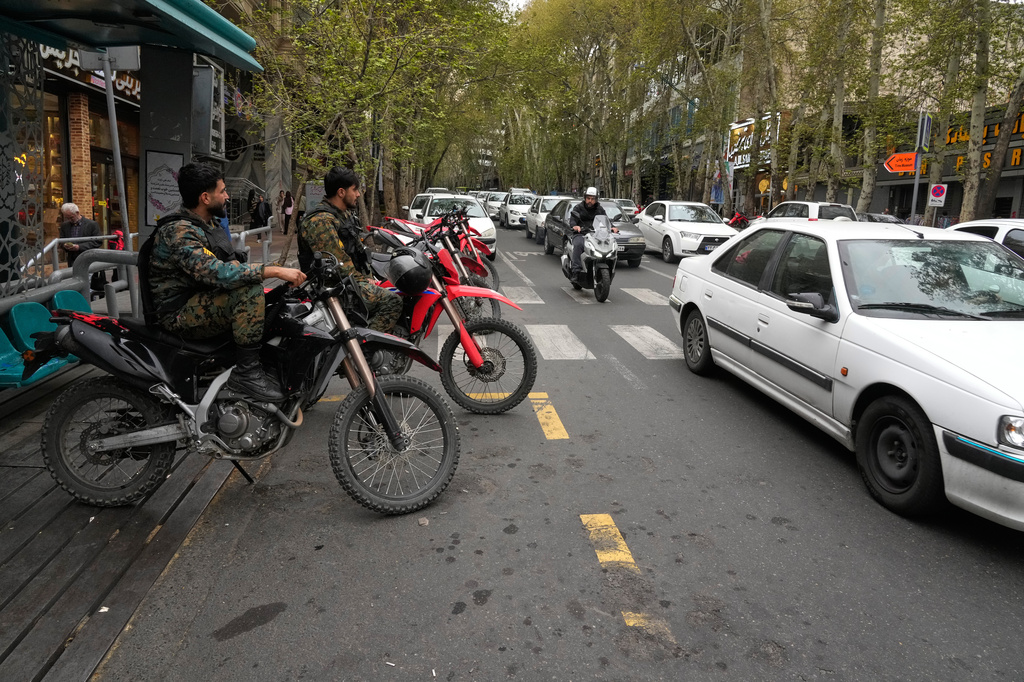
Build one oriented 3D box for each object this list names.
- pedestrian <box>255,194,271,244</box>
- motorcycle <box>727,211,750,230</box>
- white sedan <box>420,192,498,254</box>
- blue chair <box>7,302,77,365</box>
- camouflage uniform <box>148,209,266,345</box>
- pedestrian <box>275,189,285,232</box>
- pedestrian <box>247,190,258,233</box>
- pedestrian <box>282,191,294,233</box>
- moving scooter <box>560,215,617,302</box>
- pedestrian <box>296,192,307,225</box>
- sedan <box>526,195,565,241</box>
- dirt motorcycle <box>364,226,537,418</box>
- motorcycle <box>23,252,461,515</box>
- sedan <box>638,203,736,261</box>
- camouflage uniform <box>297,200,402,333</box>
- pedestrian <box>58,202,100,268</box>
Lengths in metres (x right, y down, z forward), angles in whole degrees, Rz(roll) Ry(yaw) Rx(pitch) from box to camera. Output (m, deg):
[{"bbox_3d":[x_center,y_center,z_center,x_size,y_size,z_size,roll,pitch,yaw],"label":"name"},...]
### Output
[{"bbox_3d":[-8.801,-4.322,24.246,0.520,1.680,0.420,1,10,-3],"label":"pedestrian"},{"bbox_3d":[11.435,-5.904,34.000,2.100,1.150,0.800,-7,13,-40],"label":"motorcycle"},{"bbox_3d":[-1.321,-2.819,16.760,1.660,1.440,3.950,0,12,-7],"label":"white sedan"},{"bbox_3d":[-3.120,-0.060,4.760,0.460,0.400,0.450,0,11,-6],"label":"blue chair"},{"bbox_3d":[-1.460,-0.310,3.320,0.650,0.670,0.560,2,10,0],"label":"camouflage uniform"},{"bbox_3d":[-8.820,-4.919,26.000,0.460,1.660,0.360,-2,11,-17],"label":"pedestrian"},{"bbox_3d":[-9.550,-4.738,25.144,0.480,1.650,0.380,0,10,-12],"label":"pedestrian"},{"bbox_3d":[-8.403,-4.802,25.600,0.460,1.640,0.340,-1,11,-11],"label":"pedestrian"},{"bbox_3d":[1.224,-1.298,10.470,0.740,1.200,1.930,-1,11,-10],"label":"moving scooter"},{"bbox_3d":[-8.020,-4.944,26.000,0.500,1.700,0.400,-9,15,-44],"label":"pedestrian"},{"bbox_3d":[1.440,-3.893,21.640,1.640,1.450,4.050,0,13,-7],"label":"sedan"},{"bbox_3d":[-0.910,-0.081,4.777,2.200,1.230,0.820,1,12,-3],"label":"dirt motorcycle"},{"bbox_3d":[-1.329,0.235,3.368,2.190,1.220,0.820,0,6,1],"label":"motorcycle"},{"bbox_3d":[4.346,-2.850,17.326,1.750,1.460,4.500,0,12,-4],"label":"sedan"},{"bbox_3d":[-1.112,-0.465,4.700,0.700,0.970,0.580,1,11,-3],"label":"camouflage uniform"},{"bbox_3d":[-5.171,-0.811,8.246,0.520,1.680,0.420,1,10,-2],"label":"pedestrian"}]

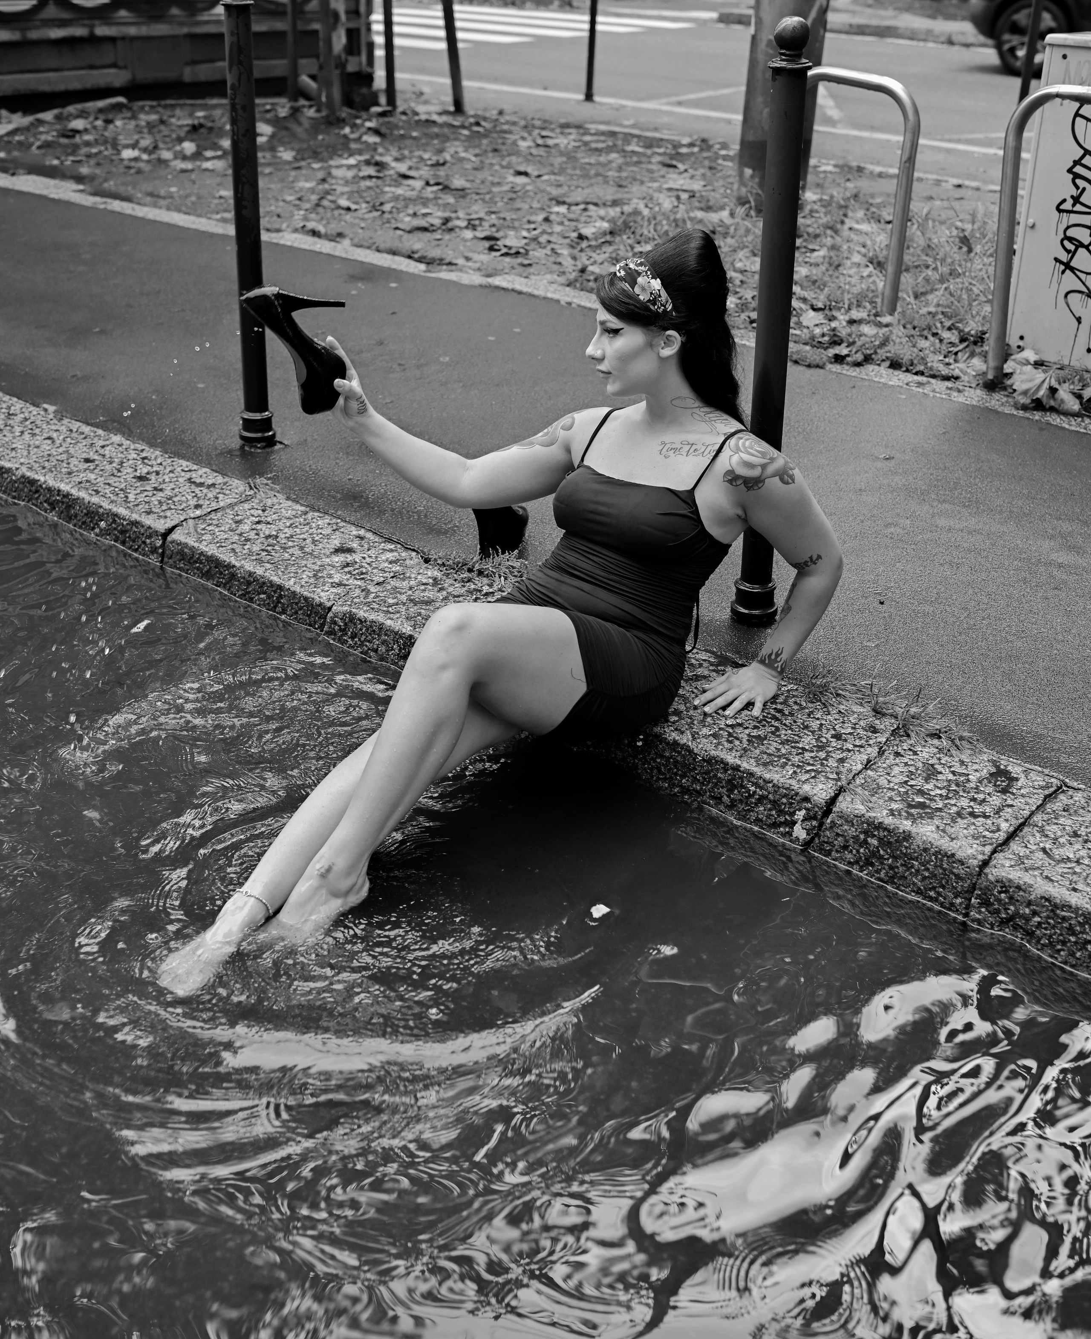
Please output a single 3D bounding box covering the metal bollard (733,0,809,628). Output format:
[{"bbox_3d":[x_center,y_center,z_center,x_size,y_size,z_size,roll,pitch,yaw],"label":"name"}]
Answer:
[{"bbox_3d":[0.415,-0.598,2.918,0.092,1.110,0.092,0,26,0],"label":"metal bollard"}]

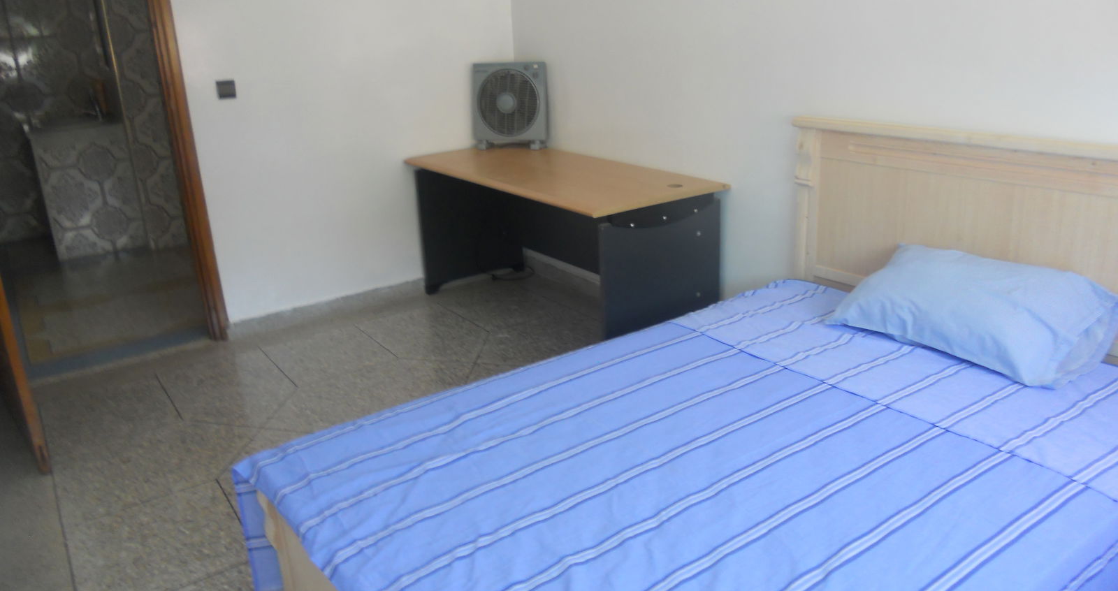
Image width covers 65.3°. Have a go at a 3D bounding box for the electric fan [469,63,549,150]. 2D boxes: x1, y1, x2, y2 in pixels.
[{"bbox_3d":[-0.244,-0.991,4.548,0.400,0.445,0.140,2,19,13],"label":"electric fan"}]

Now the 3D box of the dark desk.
[{"bbox_3d":[-0.035,-0.229,4.135,0.699,0.747,1.626,-15,22,-32],"label":"dark desk"}]

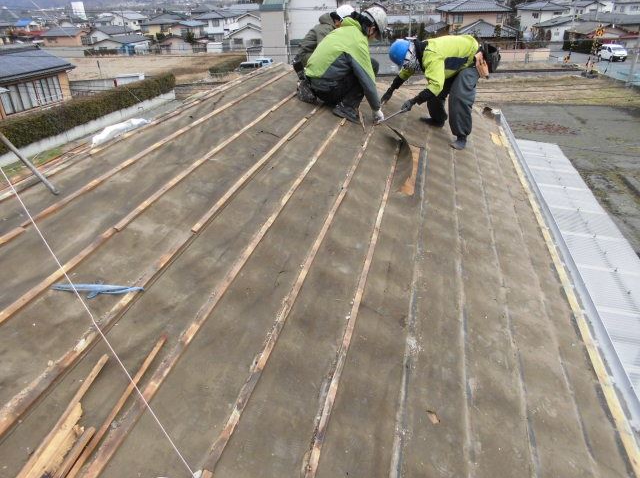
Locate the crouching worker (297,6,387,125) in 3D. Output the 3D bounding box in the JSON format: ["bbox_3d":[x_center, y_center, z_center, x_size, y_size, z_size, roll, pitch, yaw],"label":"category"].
[{"bbox_3d":[0.189,-1.676,4.618,0.800,0.970,0.580,-6,26,-7],"label":"crouching worker"}]

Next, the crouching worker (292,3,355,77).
[{"bbox_3d":[0.099,-1.957,5.014,0.760,0.870,0.550,-6,26,-7],"label":"crouching worker"}]

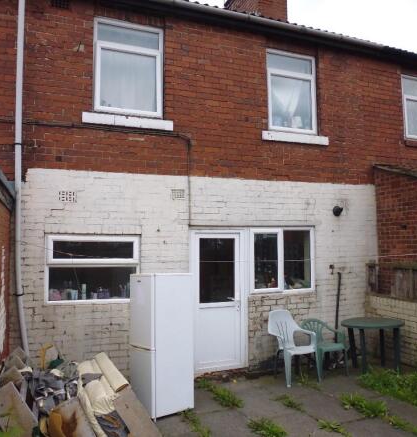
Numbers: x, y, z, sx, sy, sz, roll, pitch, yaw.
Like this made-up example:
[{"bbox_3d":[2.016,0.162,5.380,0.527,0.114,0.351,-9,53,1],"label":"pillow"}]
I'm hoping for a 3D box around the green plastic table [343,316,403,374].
[{"bbox_3d":[2.516,1.935,6.174,0.900,0.715,0.900,1,-4,-20],"label":"green plastic table"}]

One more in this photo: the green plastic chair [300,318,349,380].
[{"bbox_3d":[1.686,1.897,5.946,0.550,0.770,0.530,1,-4,-24],"label":"green plastic chair"}]

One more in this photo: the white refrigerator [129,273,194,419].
[{"bbox_3d":[-0.549,1.435,4.763,0.562,1.560,0.545,2,-5,-35],"label":"white refrigerator"}]

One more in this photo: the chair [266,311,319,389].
[{"bbox_3d":[1.181,1.816,5.741,0.560,0.910,0.580,1,-4,-21],"label":"chair"}]

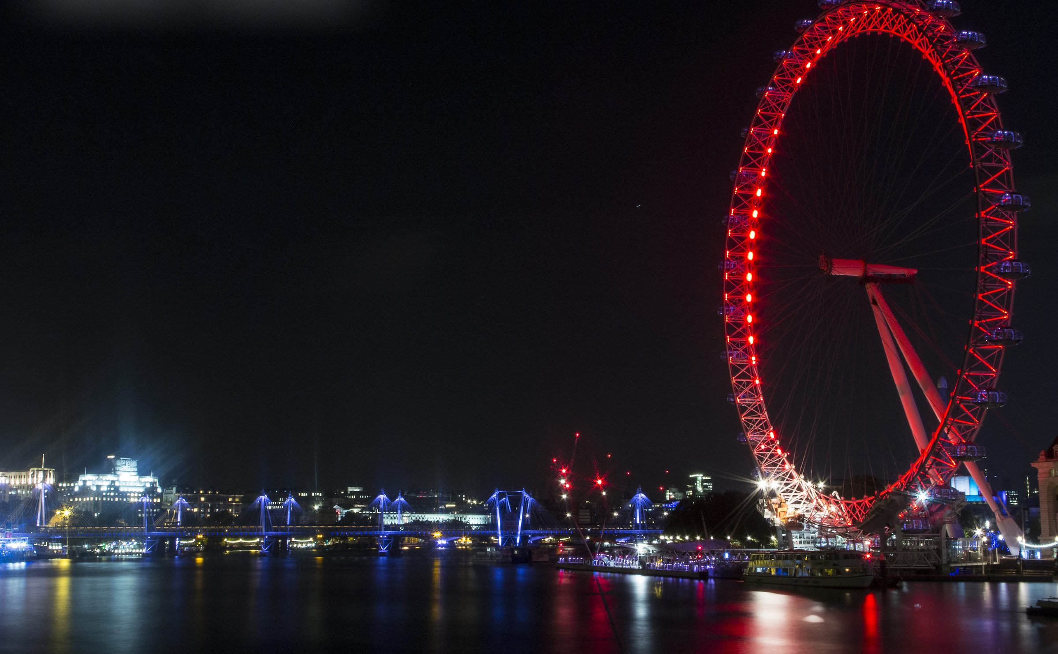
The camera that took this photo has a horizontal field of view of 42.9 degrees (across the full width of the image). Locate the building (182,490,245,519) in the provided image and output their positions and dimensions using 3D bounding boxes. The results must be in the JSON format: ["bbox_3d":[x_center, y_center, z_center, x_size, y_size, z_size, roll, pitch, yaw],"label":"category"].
[{"bbox_3d":[-236.980,139.770,994.850,48.000,38.000,22.000,7,-12,-39],"label":"building"}]

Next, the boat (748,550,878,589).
[{"bbox_3d":[52.220,44.520,248.910,7.500,7.000,37.000,3,-9,-19],"label":"boat"}]

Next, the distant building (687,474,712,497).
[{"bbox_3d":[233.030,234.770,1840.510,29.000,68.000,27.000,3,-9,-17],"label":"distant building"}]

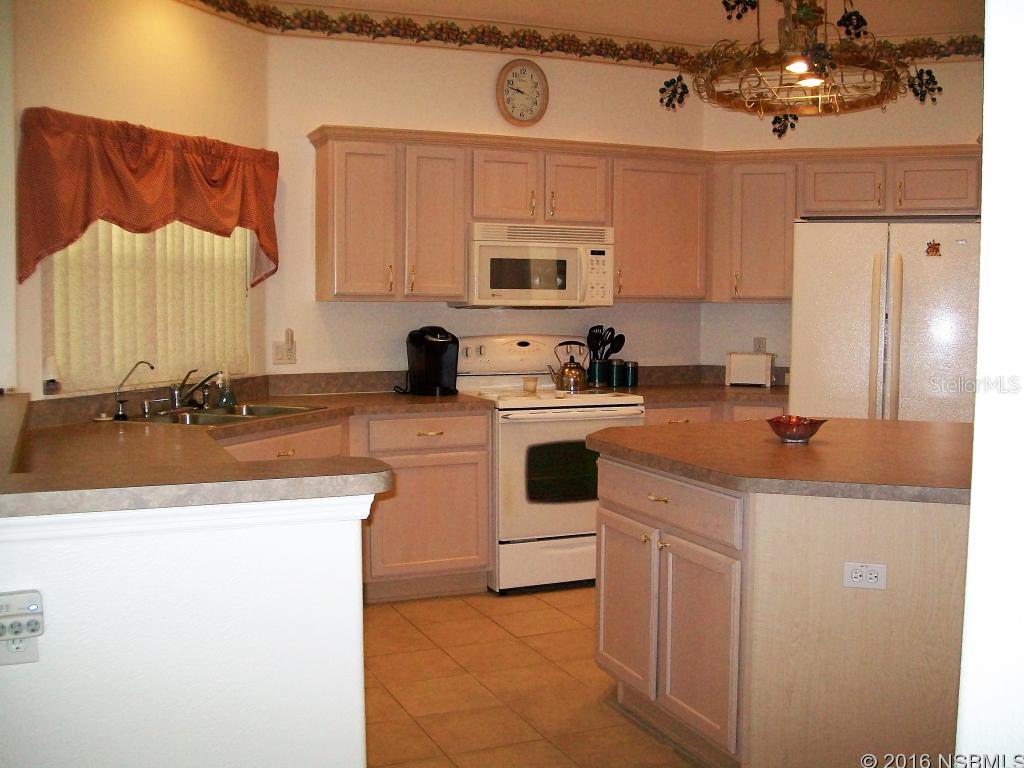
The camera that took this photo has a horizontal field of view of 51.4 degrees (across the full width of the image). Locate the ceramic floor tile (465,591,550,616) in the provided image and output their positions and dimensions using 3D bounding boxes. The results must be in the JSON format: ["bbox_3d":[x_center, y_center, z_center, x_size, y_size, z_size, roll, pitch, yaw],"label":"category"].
[{"bbox_3d":[-0.011,0.992,4.811,0.330,0.010,0.325,-2,5,-24],"label":"ceramic floor tile"}]

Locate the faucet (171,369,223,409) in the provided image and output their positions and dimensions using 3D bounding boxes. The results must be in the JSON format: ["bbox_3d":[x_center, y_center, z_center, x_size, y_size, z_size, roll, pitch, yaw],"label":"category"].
[{"bbox_3d":[-1.251,0.030,4.226,0.265,0.170,0.060,2,5,21],"label":"faucet"}]

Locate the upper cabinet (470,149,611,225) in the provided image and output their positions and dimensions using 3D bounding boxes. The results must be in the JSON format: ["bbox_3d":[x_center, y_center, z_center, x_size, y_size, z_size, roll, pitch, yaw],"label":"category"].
[{"bbox_3d":[0.080,-0.970,5.396,0.775,0.360,0.320,-2,5,-24],"label":"upper cabinet"}]

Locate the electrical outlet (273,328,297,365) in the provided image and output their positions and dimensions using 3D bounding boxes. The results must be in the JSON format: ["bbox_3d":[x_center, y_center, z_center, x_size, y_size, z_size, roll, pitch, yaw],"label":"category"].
[{"bbox_3d":[-1.072,-0.176,5.037,0.113,0.169,0.035,-2,5,-24],"label":"electrical outlet"}]

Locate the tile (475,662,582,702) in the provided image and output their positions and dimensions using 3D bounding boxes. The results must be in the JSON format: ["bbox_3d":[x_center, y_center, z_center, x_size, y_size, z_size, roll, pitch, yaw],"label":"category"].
[{"bbox_3d":[0.065,1.067,3.796,0.323,0.010,0.323,-2,4,-23],"label":"tile"}]

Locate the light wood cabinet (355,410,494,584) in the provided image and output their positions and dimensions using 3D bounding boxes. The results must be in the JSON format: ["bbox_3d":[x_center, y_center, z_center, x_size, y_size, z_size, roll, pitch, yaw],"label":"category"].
[{"bbox_3d":[-0.511,0.515,5.069,0.637,0.815,0.610,-2,5,-24],"label":"light wood cabinet"}]

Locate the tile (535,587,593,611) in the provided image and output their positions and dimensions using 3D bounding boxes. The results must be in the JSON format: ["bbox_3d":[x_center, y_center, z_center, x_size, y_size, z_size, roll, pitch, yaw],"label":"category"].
[{"bbox_3d":[0.282,0.991,4.950,0.323,0.010,0.323,-2,4,-23],"label":"tile"}]

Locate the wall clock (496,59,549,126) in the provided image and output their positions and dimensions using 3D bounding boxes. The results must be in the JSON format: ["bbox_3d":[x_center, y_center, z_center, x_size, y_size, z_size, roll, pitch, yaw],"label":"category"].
[{"bbox_3d":[0.059,-1.481,5.424,0.285,0.347,0.045,-2,5,-24],"label":"wall clock"}]

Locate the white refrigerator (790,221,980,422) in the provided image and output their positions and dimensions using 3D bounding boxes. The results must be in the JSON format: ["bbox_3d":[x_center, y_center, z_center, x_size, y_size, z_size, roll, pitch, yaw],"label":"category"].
[{"bbox_3d":[1.859,0.082,5.287,0.890,1.755,0.770,2,5,21],"label":"white refrigerator"}]

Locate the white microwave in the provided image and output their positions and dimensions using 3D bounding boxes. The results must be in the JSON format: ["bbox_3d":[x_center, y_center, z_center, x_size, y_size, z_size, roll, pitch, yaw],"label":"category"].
[{"bbox_3d":[0.090,-0.592,5.386,0.756,0.398,0.400,-2,5,-24],"label":"white microwave"}]

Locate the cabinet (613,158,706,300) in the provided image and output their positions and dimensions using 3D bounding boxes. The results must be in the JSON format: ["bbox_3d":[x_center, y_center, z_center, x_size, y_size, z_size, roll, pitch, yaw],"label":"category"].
[{"bbox_3d":[0.729,-0.800,5.680,0.580,0.735,0.320,-2,4,-23],"label":"cabinet"}]

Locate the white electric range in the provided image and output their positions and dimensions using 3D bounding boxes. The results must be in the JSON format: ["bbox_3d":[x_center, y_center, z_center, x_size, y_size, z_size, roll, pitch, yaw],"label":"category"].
[{"bbox_3d":[0.167,0.362,5.332,0.772,1.203,0.665,-2,5,-24],"label":"white electric range"}]

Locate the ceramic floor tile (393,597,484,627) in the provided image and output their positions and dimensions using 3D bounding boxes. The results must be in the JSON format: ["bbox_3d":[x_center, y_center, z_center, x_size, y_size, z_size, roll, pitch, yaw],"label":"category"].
[{"bbox_3d":[-0.319,1.008,4.695,0.323,0.010,0.323,-2,4,-23],"label":"ceramic floor tile"}]

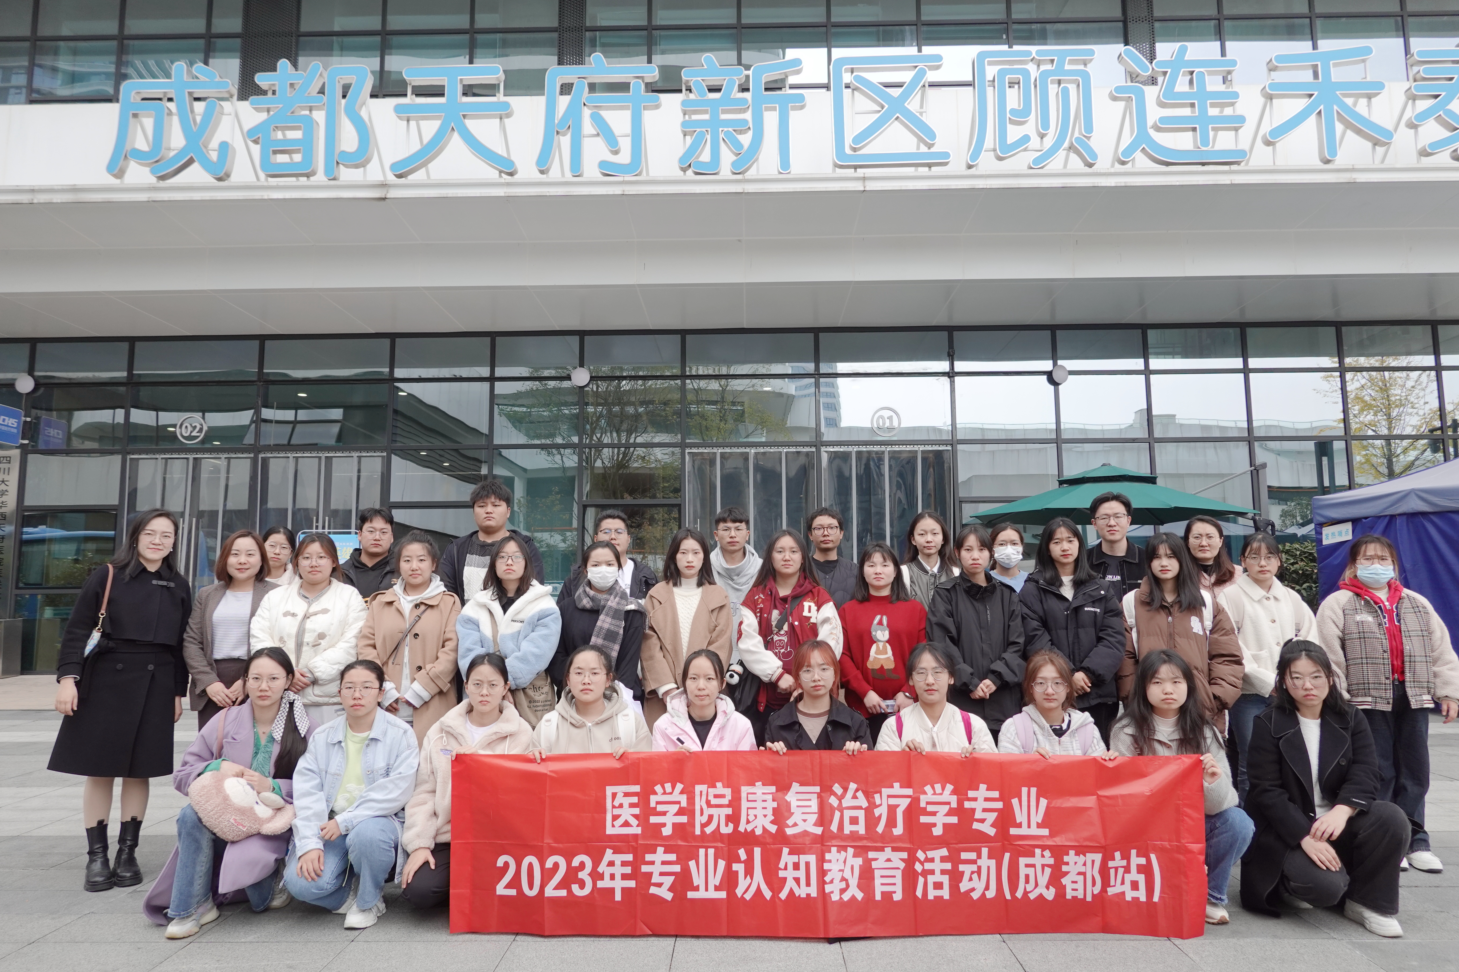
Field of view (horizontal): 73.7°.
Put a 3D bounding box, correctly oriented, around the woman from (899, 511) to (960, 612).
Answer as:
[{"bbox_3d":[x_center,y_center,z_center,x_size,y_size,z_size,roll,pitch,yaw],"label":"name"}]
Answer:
[{"bbox_3d":[1.124,0.979,5.314,0.460,1.694,0.320,-1,-6,8],"label":"woman"}]

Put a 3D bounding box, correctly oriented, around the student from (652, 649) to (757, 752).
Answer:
[{"bbox_3d":[-0.101,1.223,4.152,0.520,1.038,0.660,-1,-6,1],"label":"student"}]

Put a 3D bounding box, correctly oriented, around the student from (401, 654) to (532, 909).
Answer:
[{"bbox_3d":[-1.111,1.244,4.179,0.600,1.021,0.660,0,-6,-5],"label":"student"}]

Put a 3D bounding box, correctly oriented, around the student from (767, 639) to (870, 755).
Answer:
[{"bbox_3d":[0.359,1.164,3.921,0.480,1.089,0.600,0,-6,0],"label":"student"}]

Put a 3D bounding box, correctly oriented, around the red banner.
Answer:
[{"bbox_3d":[0.378,1.363,3.690,2.900,0.690,0.090,0,-6,-1],"label":"red banner"}]

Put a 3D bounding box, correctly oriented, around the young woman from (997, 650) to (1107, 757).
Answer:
[{"bbox_3d":[1.364,1.216,4.137,0.530,1.024,0.660,-1,-6,4],"label":"young woman"}]

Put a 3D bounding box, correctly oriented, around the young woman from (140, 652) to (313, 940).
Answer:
[{"bbox_3d":[-2.016,1.209,3.997,0.660,1.076,0.700,0,-6,-7],"label":"young woman"}]

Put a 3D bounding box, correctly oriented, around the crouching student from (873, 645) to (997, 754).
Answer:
[{"bbox_3d":[0.839,1.172,3.940,0.500,1.071,0.600,-1,-6,3],"label":"crouching student"}]

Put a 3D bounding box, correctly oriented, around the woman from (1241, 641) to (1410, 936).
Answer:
[{"bbox_3d":[2.361,1.164,3.892,0.660,1.066,0.680,-2,-6,15],"label":"woman"}]

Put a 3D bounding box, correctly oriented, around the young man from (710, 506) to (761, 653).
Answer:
[{"bbox_3d":[0.023,0.983,5.347,0.500,1.747,0.330,0,-6,0],"label":"young man"}]

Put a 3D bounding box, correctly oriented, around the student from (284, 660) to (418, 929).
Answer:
[{"bbox_3d":[-1.565,1.228,4.046,0.540,1.016,0.600,1,-6,-9],"label":"student"}]

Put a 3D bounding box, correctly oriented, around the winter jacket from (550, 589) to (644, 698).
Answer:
[{"bbox_3d":[-0.653,0.792,4.825,0.470,0.586,0.310,0,-6,-5],"label":"winter jacket"}]

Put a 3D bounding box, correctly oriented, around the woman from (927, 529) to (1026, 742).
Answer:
[{"bbox_3d":[1.267,0.989,4.889,0.510,1.589,0.340,-1,-6,5],"label":"woman"}]

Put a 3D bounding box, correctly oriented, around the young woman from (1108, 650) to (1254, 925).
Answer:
[{"bbox_3d":[1.854,1.196,4.027,0.580,1.026,0.600,-1,-6,9],"label":"young woman"}]

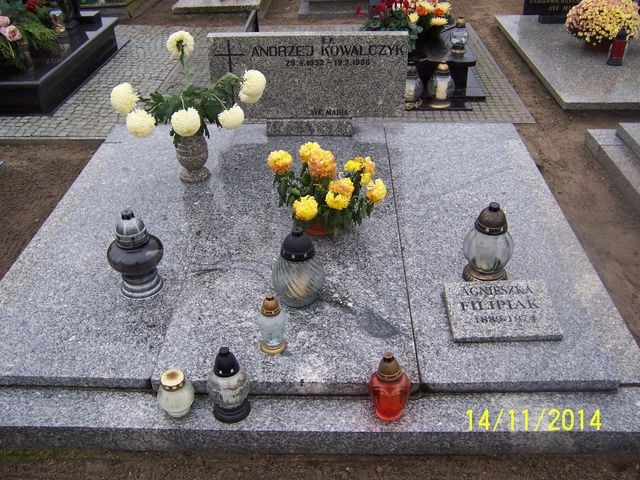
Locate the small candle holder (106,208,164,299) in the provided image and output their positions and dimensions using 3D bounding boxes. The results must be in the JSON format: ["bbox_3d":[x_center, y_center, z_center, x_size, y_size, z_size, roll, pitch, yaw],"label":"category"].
[{"bbox_3d":[-0.647,0.040,2.135,0.192,0.319,0.192,0,34,2],"label":"small candle holder"}]

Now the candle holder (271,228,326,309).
[{"bbox_3d":[-0.069,0.084,2.057,0.180,0.285,0.180,0,34,2],"label":"candle holder"}]

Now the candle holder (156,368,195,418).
[{"bbox_3d":[-0.427,0.455,1.806,0.110,0.135,0.110,0,34,2],"label":"candle holder"}]

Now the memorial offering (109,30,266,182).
[{"bbox_3d":[-0.595,-0.565,2.707,0.680,0.650,0.480,0,34,2],"label":"memorial offering"}]

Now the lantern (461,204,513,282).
[{"bbox_3d":[0.600,0.005,2.160,0.168,0.299,0.168,0,34,2],"label":"lantern"}]

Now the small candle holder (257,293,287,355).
[{"bbox_3d":[-0.145,0.251,1.884,0.089,0.203,0.089,0,34,2],"label":"small candle holder"}]

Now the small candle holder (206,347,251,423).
[{"bbox_3d":[-0.258,0.399,1.739,0.122,0.236,0.122,0,34,2],"label":"small candle holder"}]

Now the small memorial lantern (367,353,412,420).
[{"bbox_3d":[0.198,0.406,1.728,0.118,0.223,0.118,0,34,2],"label":"small memorial lantern"}]

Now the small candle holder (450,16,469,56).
[{"bbox_3d":[0.856,-1.247,3.743,0.104,0.220,0.104,0,34,2],"label":"small candle holder"}]

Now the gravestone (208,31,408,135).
[{"bbox_3d":[-0.055,-0.797,3.156,0.985,0.535,0.085,0,34,2],"label":"gravestone"}]

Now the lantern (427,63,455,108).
[{"bbox_3d":[0.745,-0.961,3.755,0.173,0.267,0.173,0,34,2],"label":"lantern"}]

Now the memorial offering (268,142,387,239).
[{"bbox_3d":[0.024,-0.183,2.409,0.450,0.330,0.400,0,34,2],"label":"memorial offering"}]

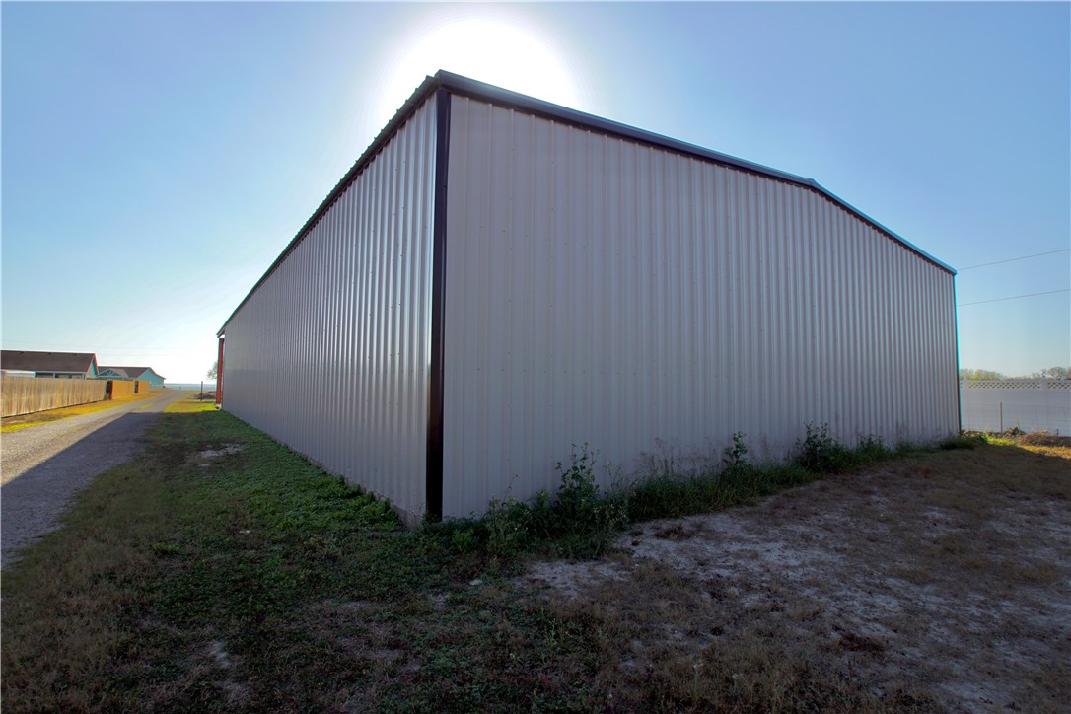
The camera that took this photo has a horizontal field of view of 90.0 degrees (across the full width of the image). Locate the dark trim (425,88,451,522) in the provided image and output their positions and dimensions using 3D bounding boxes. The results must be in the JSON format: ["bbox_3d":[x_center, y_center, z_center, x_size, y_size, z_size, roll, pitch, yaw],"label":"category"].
[{"bbox_3d":[-1.047,-0.597,5.767,0.130,4.630,0.130,3,-4,-35],"label":"dark trim"}]

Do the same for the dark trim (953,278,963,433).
[{"bbox_3d":[12.042,-0.069,15.313,0.130,4.500,0.130,3,-4,-35],"label":"dark trim"}]

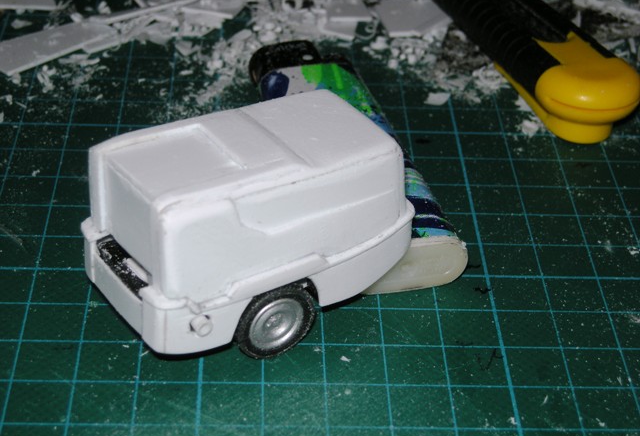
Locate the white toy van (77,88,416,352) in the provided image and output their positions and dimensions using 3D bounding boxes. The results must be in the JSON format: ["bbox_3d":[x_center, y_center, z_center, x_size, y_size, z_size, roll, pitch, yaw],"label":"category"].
[{"bbox_3d":[-0.010,0.001,0.260,0.052,0.034,0.030,-18,40,-28],"label":"white toy van"}]

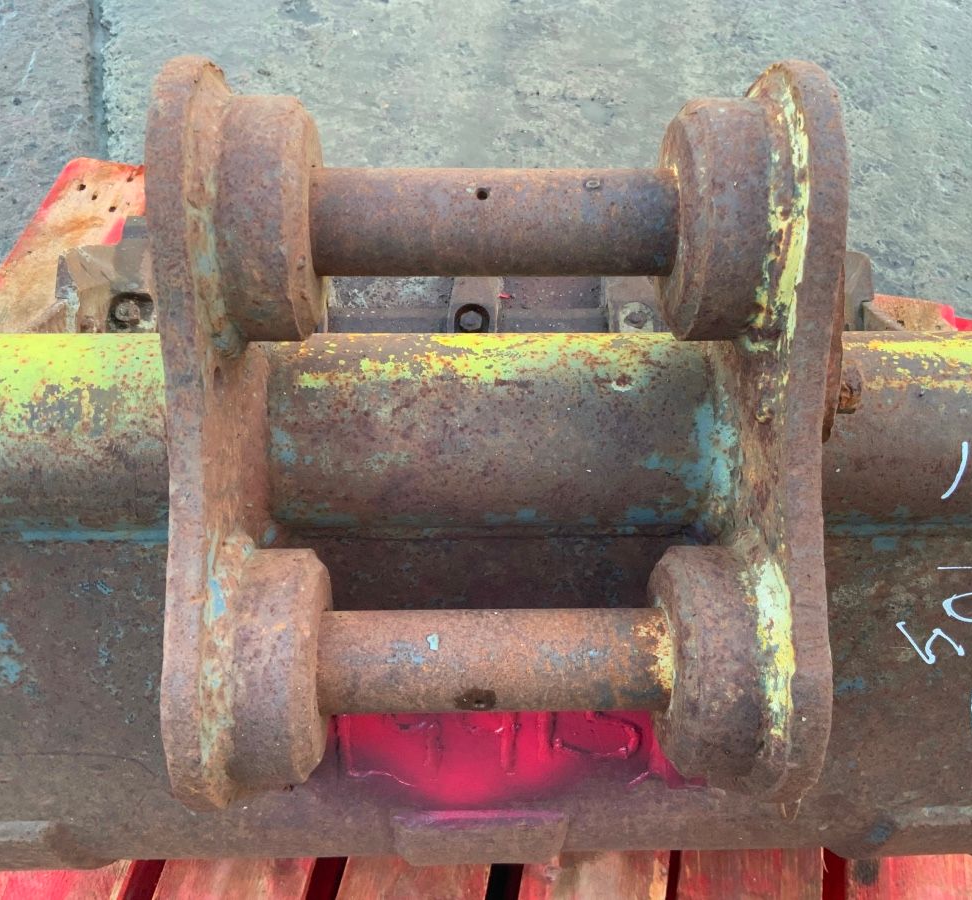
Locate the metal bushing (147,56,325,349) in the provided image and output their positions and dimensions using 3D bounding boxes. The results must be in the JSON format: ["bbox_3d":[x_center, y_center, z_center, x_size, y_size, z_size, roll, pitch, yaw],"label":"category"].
[{"bbox_3d":[-0.112,-0.115,0.485,0.058,0.134,0.134,0,55,-1],"label":"metal bushing"}]

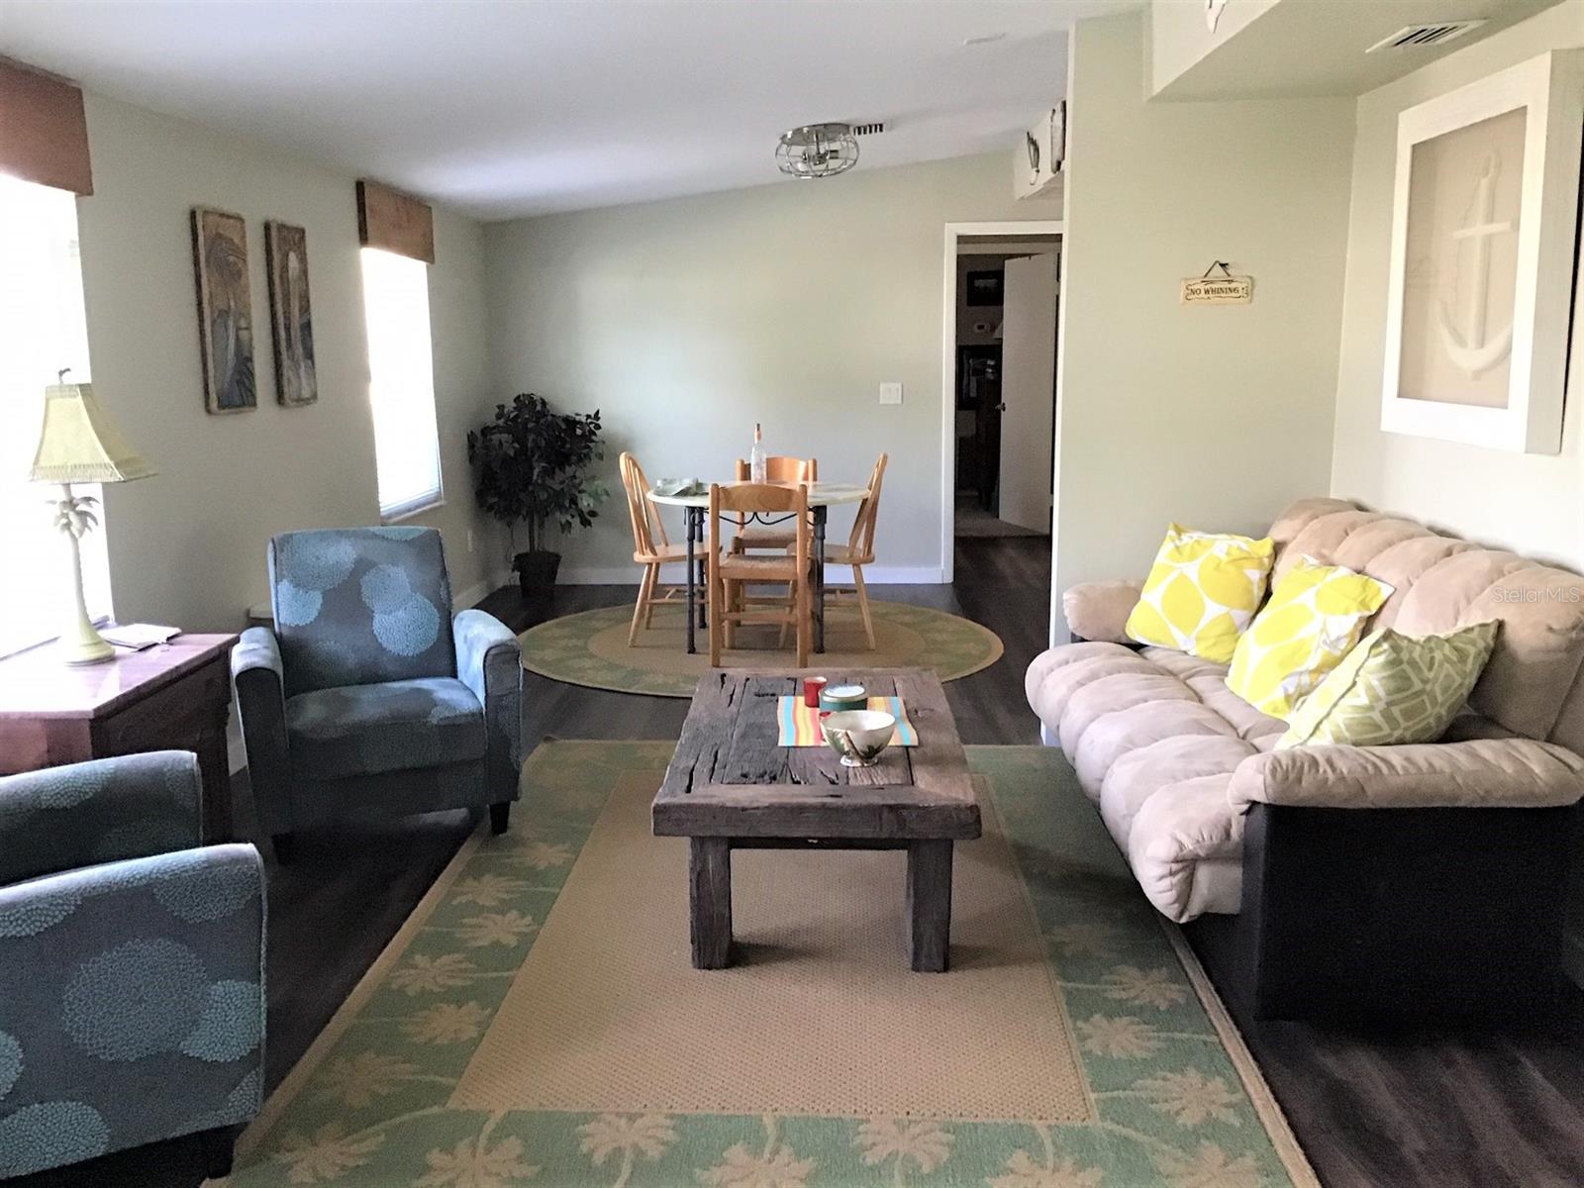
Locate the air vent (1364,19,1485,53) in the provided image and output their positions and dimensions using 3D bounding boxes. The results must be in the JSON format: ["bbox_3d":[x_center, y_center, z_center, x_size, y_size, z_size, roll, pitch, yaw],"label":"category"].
[{"bbox_3d":[1.681,-1.472,3.771,0.175,0.020,0.330,0,10,2],"label":"air vent"}]

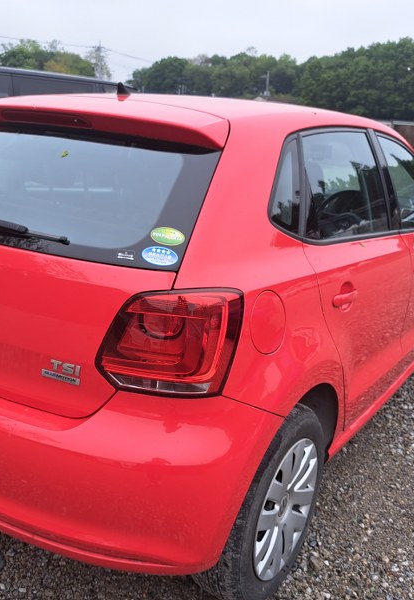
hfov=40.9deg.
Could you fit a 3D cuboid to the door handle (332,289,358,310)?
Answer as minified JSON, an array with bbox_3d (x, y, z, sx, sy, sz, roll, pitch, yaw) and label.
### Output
[{"bbox_3d":[0.419,-0.004,1.675,0.050,0.050,0.185,15,20,31],"label":"door handle"}]

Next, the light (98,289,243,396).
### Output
[{"bbox_3d":[-0.073,0.074,1.169,0.290,0.230,0.190,10,18,17],"label":"light"}]

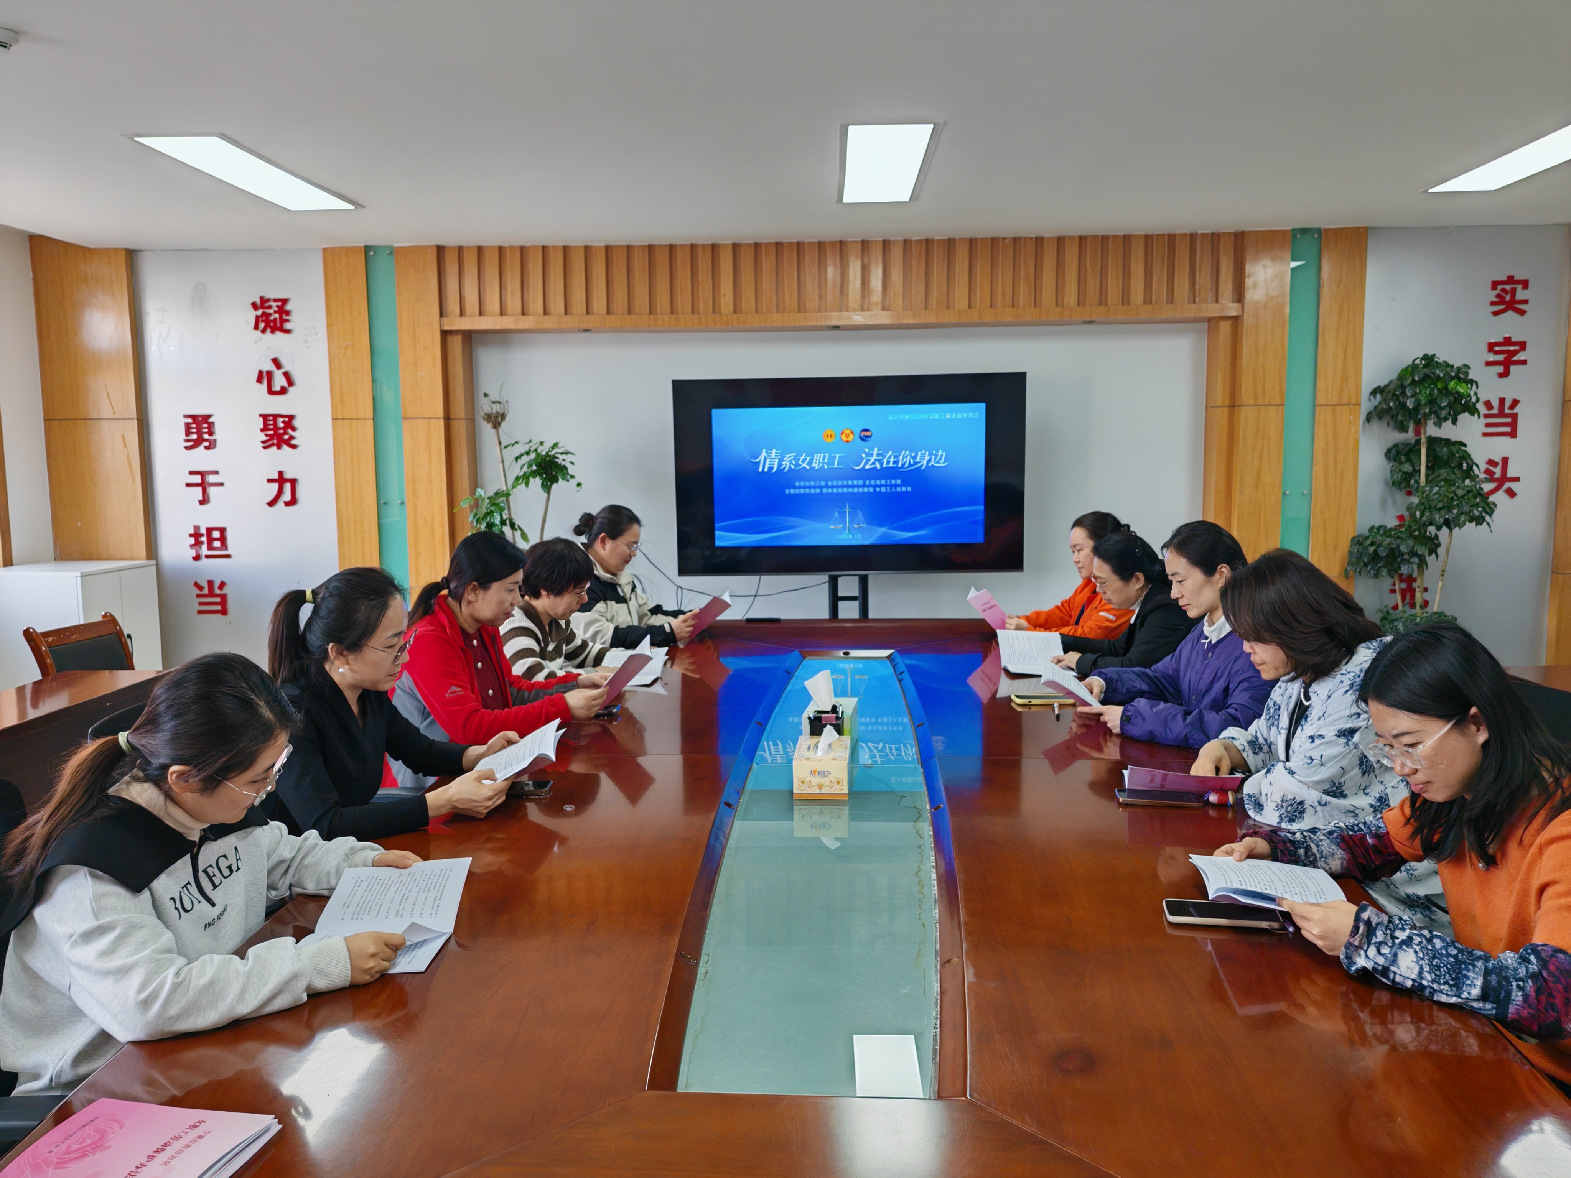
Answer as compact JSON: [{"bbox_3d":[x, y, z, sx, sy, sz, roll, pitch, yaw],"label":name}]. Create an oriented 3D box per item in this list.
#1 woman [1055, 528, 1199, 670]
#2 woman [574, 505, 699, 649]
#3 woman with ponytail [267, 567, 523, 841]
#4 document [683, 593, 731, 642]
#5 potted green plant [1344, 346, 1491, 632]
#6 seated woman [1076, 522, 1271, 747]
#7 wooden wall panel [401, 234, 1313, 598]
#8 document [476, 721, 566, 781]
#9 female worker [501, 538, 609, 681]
[{"bbox_3d":[1.044,0.411,3.731,0.600,1.200,0.500,-1,6,-1],"label":"woman"},{"bbox_3d":[-0.617,0.328,4.589,0.620,1.290,0.480,1,6,12],"label":"woman"},{"bbox_3d":[-0.777,0.564,2.375,0.600,1.235,0.480,0,6,8],"label":"woman with ponytail"},{"bbox_3d":[-0.299,0.113,4.398,0.210,0.060,0.250,-38,-2,-5],"label":"document"},{"bbox_3d":[3.021,-0.160,5.610,0.630,1.880,0.620,0,6,2],"label":"potted green plant"},{"bbox_3d":[1.004,0.470,2.914,0.620,1.260,0.500,-2,6,-10],"label":"seated woman"},{"bbox_3d":[0.270,-0.472,6.049,4.420,2.500,0.260,0,6,2],"label":"wooden wall panel"},{"bbox_3d":[-0.549,0.340,2.504,0.205,0.040,0.155,-28,32,3],"label":"document"},{"bbox_3d":[-0.742,0.433,3.759,0.570,1.195,0.480,0,6,5],"label":"female worker"}]

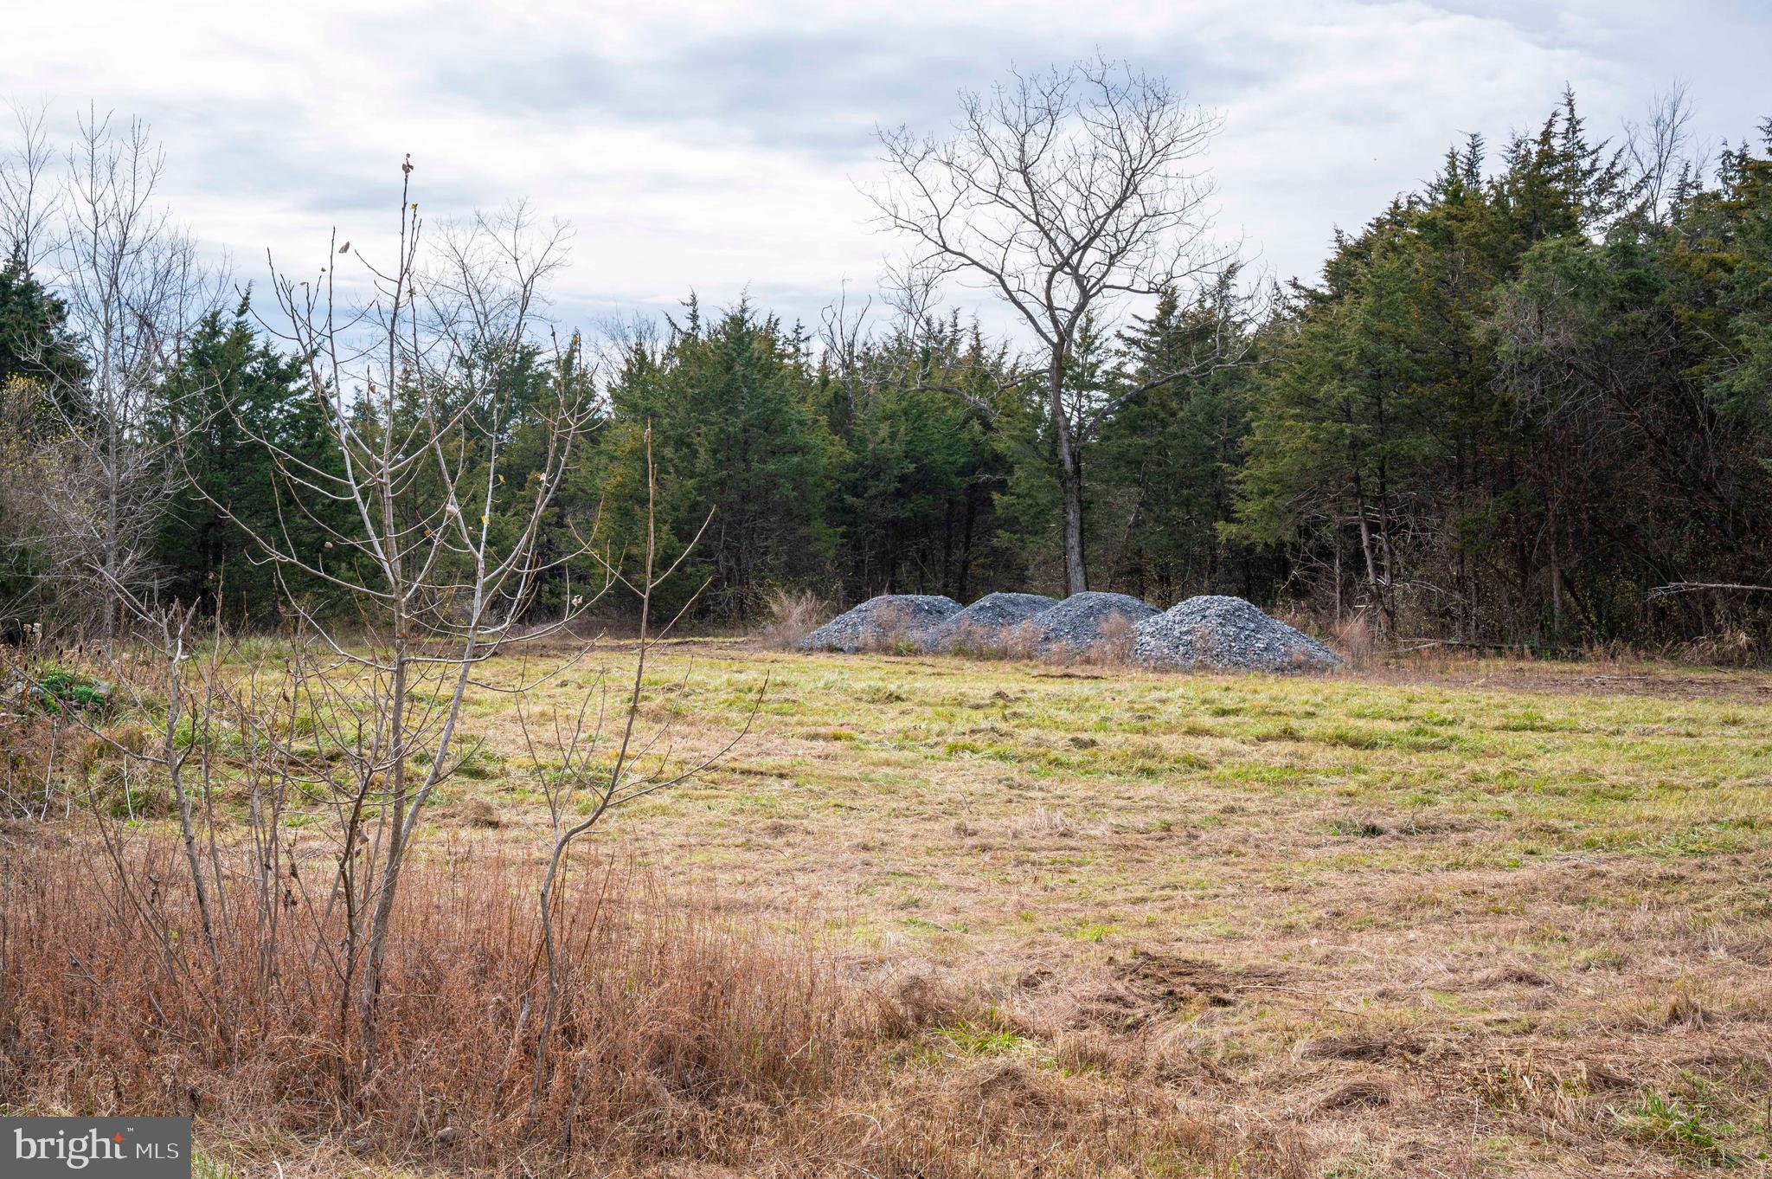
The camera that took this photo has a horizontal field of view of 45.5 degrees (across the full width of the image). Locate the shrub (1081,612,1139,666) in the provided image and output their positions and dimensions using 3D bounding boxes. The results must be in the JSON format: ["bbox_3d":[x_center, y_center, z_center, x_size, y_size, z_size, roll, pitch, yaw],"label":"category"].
[{"bbox_3d":[4.809,1.058,45.500,1.251,1.162,1.150,0,0,0],"label":"shrub"}]

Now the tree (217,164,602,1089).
[{"bbox_3d":[-1.533,0.120,6.800,1.237,2.975,1.200,0,0,0],"label":"tree"}]

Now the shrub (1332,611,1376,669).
[{"bbox_3d":[9.830,1.064,44.500,0.932,1.195,0.950,0,0,0],"label":"shrub"}]

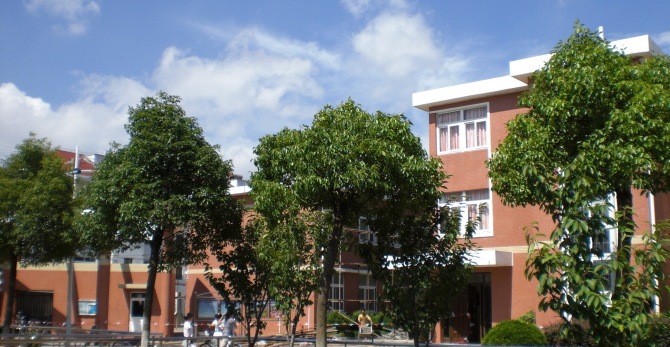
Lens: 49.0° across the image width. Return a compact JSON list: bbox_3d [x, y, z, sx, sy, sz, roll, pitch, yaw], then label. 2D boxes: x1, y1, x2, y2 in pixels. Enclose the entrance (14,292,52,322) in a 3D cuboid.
[{"bbox_3d":[-17.339,8.086,42.234,2.300,2.707,0.300,4,-11,-20],"label":"entrance"}]

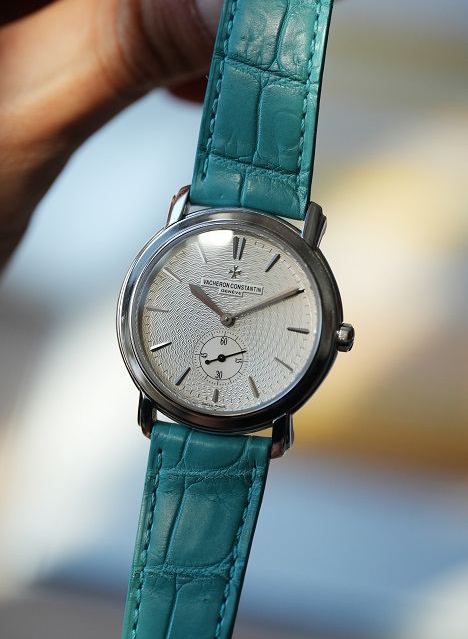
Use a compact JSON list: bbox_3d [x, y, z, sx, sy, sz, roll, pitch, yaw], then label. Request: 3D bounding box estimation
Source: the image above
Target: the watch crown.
[{"bbox_3d":[0.017,0.003,0.314,0.003,0.004,0.004,9,-3,8],"label":"watch crown"}]

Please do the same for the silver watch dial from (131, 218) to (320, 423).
[{"bbox_3d":[-0.001,0.000,0.313,0.029,0.029,0.003,9,-3,8],"label":"silver watch dial"}]

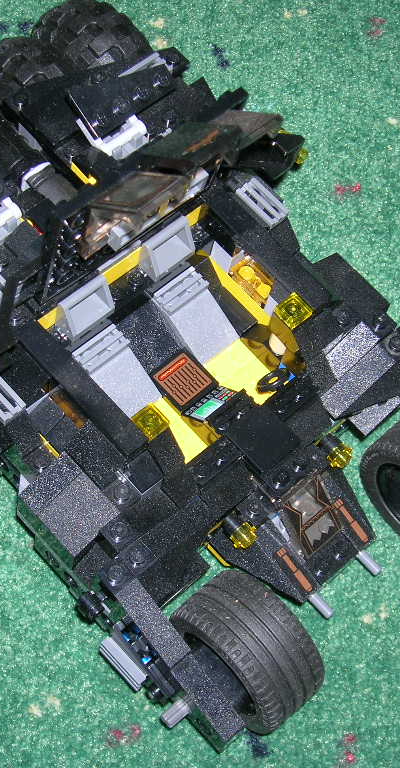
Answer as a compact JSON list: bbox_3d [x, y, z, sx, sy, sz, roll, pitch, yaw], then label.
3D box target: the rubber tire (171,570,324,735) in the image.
[{"bbox_3d":[0.013,0.077,0.390,0.028,0.043,0.043,-38,72,-22],"label":"rubber tire"}]

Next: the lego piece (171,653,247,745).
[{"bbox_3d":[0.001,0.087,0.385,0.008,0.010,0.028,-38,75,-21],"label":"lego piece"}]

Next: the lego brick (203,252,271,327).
[{"bbox_3d":[0.014,-0.029,0.408,0.007,0.010,0.028,-38,72,-22],"label":"lego brick"}]

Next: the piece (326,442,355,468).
[{"bbox_3d":[0.042,0.022,0.411,0.007,0.007,0.005,-38,72,-22],"label":"piece"}]

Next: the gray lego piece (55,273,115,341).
[{"bbox_3d":[-0.033,-0.023,0.394,0.016,0.011,0.009,-38,72,-22],"label":"gray lego piece"}]

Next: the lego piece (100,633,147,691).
[{"bbox_3d":[-0.021,0.080,0.386,0.003,0.008,0.016,-38,72,-22],"label":"lego piece"}]

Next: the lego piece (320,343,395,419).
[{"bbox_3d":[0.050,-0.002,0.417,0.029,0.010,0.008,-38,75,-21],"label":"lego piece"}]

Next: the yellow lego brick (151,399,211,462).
[{"bbox_3d":[-0.010,0.018,0.416,0.016,0.006,0.024,-38,75,-21],"label":"yellow lego brick"}]

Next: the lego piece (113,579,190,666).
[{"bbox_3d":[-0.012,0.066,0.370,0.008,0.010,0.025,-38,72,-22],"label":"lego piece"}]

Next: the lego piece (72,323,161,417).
[{"bbox_3d":[-0.025,-0.002,0.413,0.016,0.013,0.024,-38,75,-21],"label":"lego piece"}]

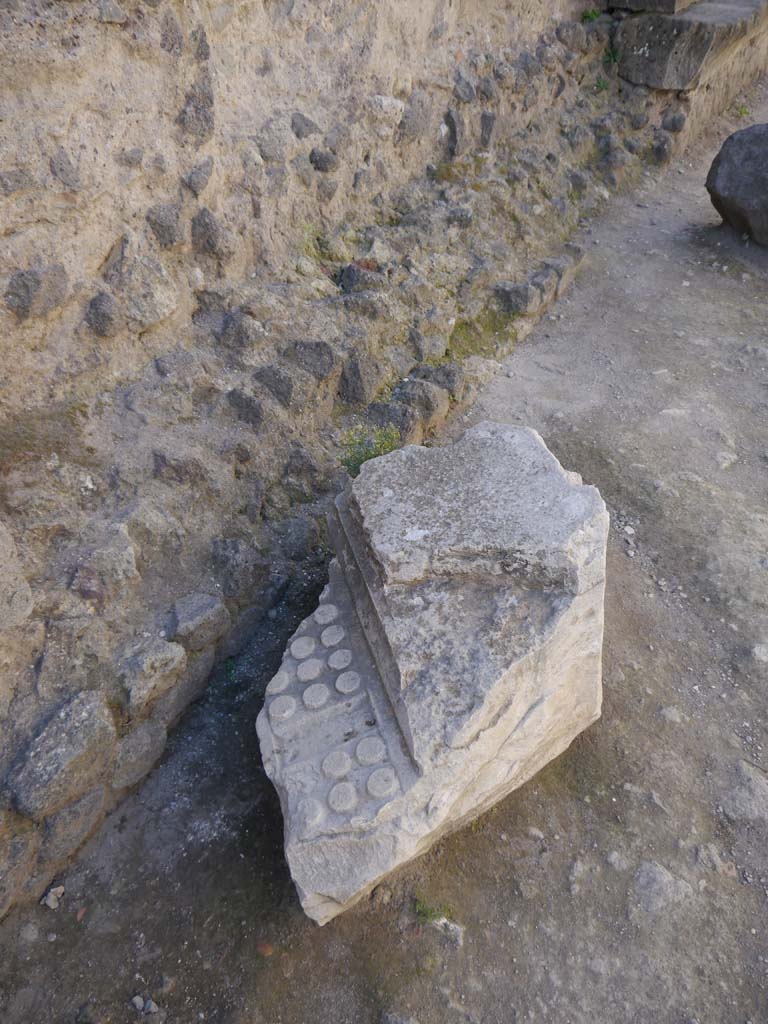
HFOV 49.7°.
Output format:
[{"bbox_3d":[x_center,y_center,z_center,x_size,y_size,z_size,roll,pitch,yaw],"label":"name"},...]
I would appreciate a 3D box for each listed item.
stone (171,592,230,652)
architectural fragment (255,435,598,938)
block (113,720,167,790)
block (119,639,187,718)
[{"bbox_3d":[-0.428,0.259,1.913,0.095,0.090,0.125,17,44,19],"label":"stone"},{"bbox_3d":[0.073,0.254,1.705,0.771,0.520,0.723,-15,43,-16],"label":"architectural fragment"},{"bbox_3d":[-0.532,0.500,1.749,0.085,0.085,0.130,17,44,19],"label":"block"},{"bbox_3d":[-0.499,0.348,1.772,0.105,0.105,0.145,17,44,19],"label":"block"}]

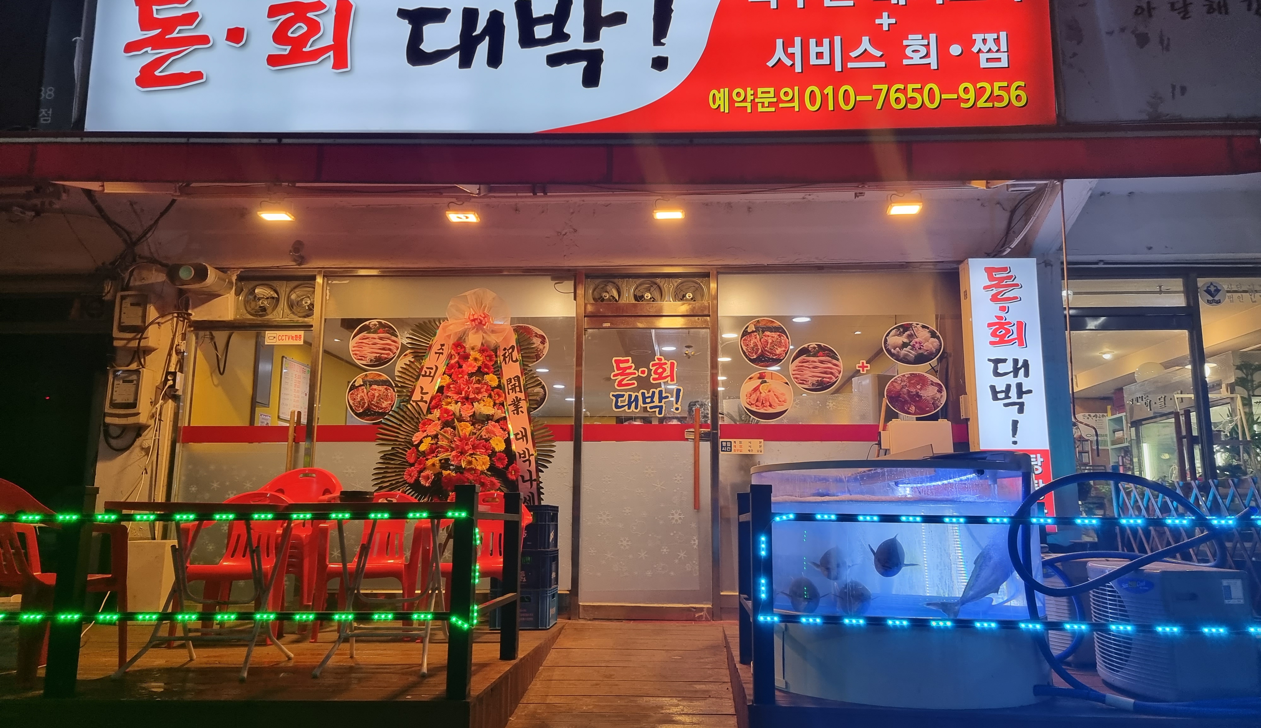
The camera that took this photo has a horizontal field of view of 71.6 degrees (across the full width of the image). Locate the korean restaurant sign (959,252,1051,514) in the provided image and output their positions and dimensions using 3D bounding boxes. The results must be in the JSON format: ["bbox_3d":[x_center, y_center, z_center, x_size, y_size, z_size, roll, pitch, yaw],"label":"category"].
[{"bbox_3d":[2.556,0.198,5.945,0.457,1.855,0.190,0,-10,3],"label":"korean restaurant sign"}]

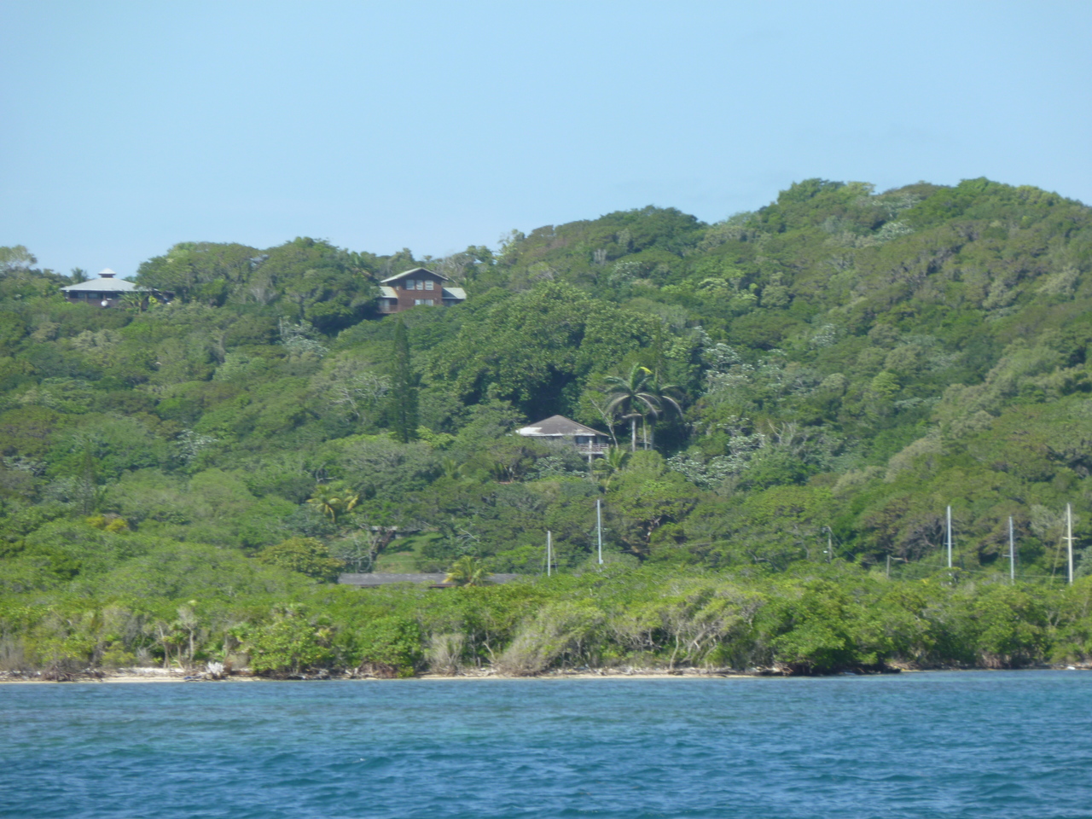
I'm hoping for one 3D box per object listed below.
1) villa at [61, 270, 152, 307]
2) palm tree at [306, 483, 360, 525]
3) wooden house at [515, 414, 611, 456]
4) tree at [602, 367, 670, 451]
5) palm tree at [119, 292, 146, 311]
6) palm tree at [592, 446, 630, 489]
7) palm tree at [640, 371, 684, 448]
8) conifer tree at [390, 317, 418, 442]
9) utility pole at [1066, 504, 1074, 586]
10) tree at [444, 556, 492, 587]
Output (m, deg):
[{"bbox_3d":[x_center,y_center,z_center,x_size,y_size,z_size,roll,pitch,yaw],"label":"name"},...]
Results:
[{"bbox_3d":[-64.203,-17.603,924.885,13.800,6.200,12.800,0,-2,-6],"label":"villa"},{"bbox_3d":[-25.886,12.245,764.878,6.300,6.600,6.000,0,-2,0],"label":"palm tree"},{"bbox_3d":[2.443,3.779,831.887,10.800,6.100,10.400,-1,-2,10],"label":"wooden house"},{"bbox_3d":[11.735,0.281,834.774,8.800,12.200,8.600,0,-2,0],"label":"tree"},{"bbox_3d":[-59.275,-15.100,904.932,3.800,3.700,3.600,0,-2,0],"label":"palm tree"},{"bbox_3d":[8.455,7.781,814.885,5.000,6.200,5.000,0,-2,0],"label":"palm tree"},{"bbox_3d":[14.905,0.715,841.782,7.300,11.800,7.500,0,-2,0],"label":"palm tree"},{"bbox_3d":[-19.066,-3.462,849.671,4.100,17.800,4.100,0,-2,0],"label":"conifer tree"},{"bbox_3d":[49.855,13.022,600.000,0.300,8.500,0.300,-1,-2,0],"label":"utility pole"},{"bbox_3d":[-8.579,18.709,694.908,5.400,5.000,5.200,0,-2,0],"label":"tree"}]

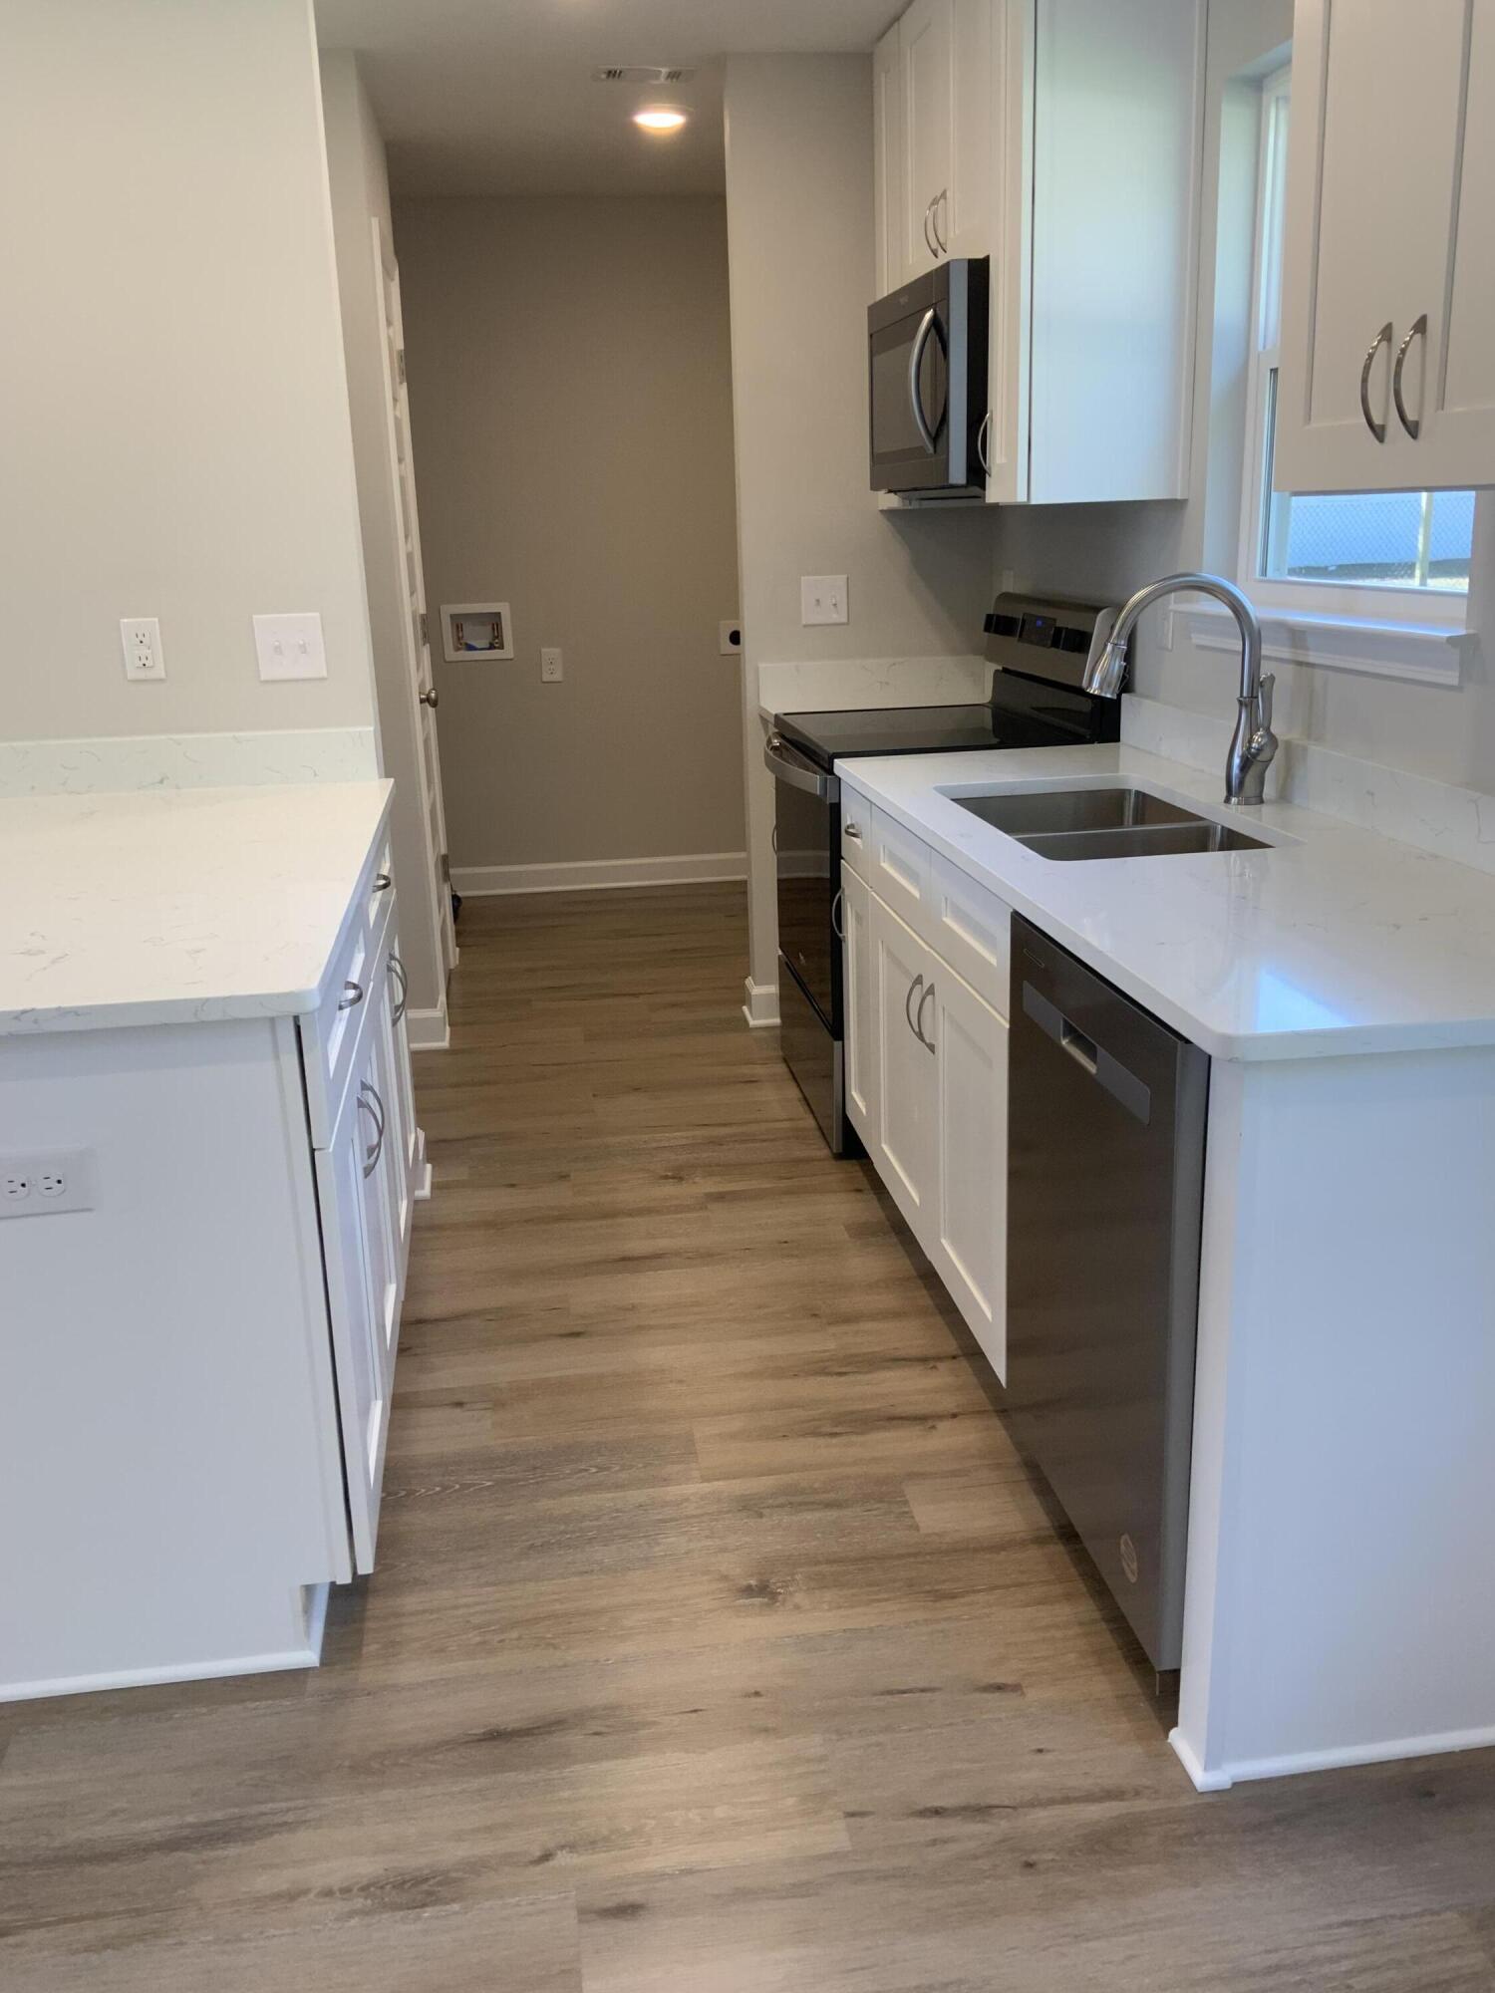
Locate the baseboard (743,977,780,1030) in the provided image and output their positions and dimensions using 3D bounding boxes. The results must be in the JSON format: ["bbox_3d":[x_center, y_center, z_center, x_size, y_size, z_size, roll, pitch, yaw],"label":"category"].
[{"bbox_3d":[0.042,0.012,4.719,0.098,0.113,0.141,-4,16,-7],"label":"baseboard"}]

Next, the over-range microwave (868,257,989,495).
[{"bbox_3d":[0.537,-1.329,3.655,0.417,0.424,0.753,-4,16,-7],"label":"over-range microwave"}]

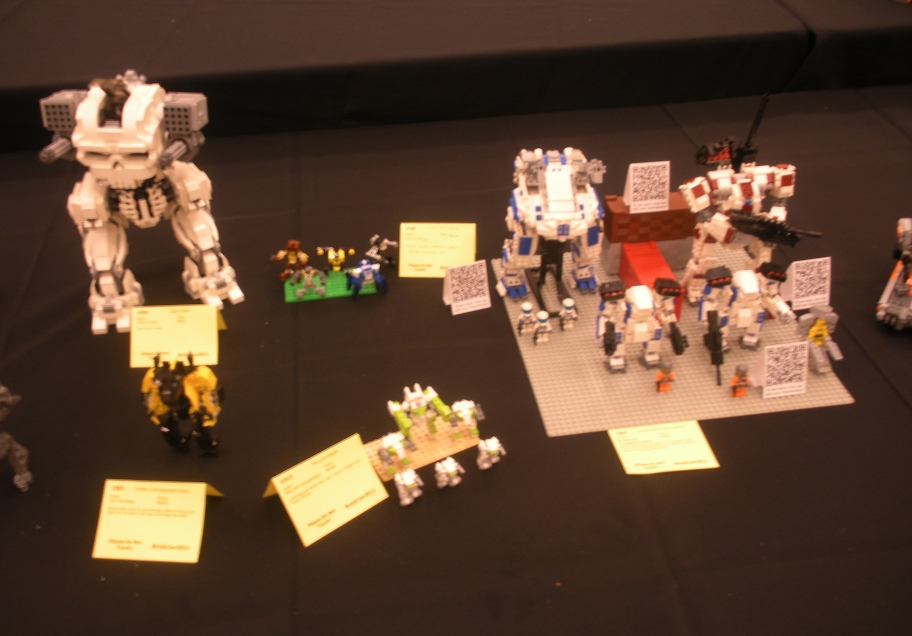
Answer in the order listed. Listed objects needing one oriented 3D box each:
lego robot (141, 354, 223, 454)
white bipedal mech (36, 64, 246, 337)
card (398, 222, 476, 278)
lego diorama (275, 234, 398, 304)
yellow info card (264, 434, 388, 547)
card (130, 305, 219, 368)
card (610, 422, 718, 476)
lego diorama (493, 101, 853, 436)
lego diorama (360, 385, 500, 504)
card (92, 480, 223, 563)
[{"bbox_3d":[-0.312,0.092,1.086,0.090,0.120,0.068,3,37,5],"label":"lego robot"},{"bbox_3d":[-0.405,-0.154,1.253,0.222,0.312,0.155,-2,37,-2],"label":"white bipedal mech"},{"bbox_3d":[-0.026,-0.104,1.394,0.109,0.056,0.080,1,37,2],"label":"card"},{"bbox_3d":[-0.173,-0.074,1.349,0.165,0.065,0.076,-6,37,-6],"label":"lego diorama"},{"bbox_3d":[-0.142,0.176,1.027,0.109,0.055,0.087,-26,44,-30],"label":"yellow info card"},{"bbox_3d":[-0.365,0.018,1.238,0.109,0.055,0.073,-2,37,-2],"label":"card"},{"bbox_3d":[0.239,0.149,1.096,0.108,0.008,0.078,-5,37,-5],"label":"card"},{"bbox_3d":[0.270,-0.101,1.206,0.392,0.272,0.386,-6,37,-6],"label":"lego diorama"},{"bbox_3d":[-0.030,0.124,1.067,0.139,0.086,0.105,-19,41,-22],"label":"lego diorama"},{"bbox_3d":[-0.317,0.203,0.999,0.109,0.049,0.092,2,37,3],"label":"card"}]

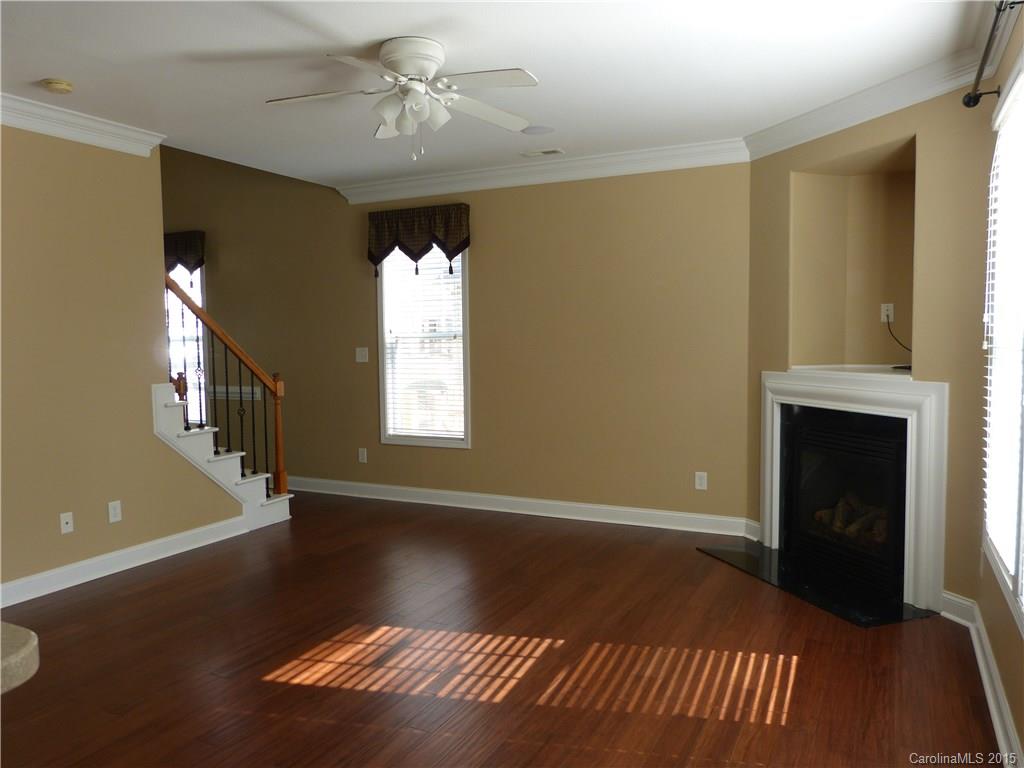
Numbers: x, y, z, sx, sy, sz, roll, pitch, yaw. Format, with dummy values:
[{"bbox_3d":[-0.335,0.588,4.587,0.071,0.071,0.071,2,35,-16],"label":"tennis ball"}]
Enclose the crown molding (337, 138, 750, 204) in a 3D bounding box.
[{"bbox_3d":[0.073,-1.598,5.934,3.392,0.121,0.119,1,4,26],"label":"crown molding"}]

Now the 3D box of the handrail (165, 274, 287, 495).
[{"bbox_3d":[-2.045,0.071,5.641,0.090,1.672,1.077,1,4,26],"label":"handrail"}]

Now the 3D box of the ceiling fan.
[{"bbox_3d":[-0.448,-1.253,3.465,1.293,0.485,1.293,1,4,26],"label":"ceiling fan"}]

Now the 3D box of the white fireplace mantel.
[{"bbox_3d":[1.865,0.534,4.474,0.122,1.168,1.444,-2,4,-19],"label":"white fireplace mantel"}]

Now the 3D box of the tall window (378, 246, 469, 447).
[{"bbox_3d":[-0.746,-0.417,6.502,0.908,1.901,0.086,1,4,26],"label":"tall window"}]

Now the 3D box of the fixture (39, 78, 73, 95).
[{"bbox_3d":[-2.272,-1.472,3.841,0.145,0.045,0.145,1,4,26],"label":"fixture"}]

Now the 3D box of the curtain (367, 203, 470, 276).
[{"bbox_3d":[-0.775,-1.175,6.387,0.932,0.552,0.109,1,4,26],"label":"curtain"}]

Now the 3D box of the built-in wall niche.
[{"bbox_3d":[2.266,-0.696,4.525,0.758,1.241,0.961,-2,4,-19],"label":"built-in wall niche"}]

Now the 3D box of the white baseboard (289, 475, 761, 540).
[{"bbox_3d":[-0.198,0.973,6.304,4.121,0.127,0.019,1,4,26],"label":"white baseboard"}]

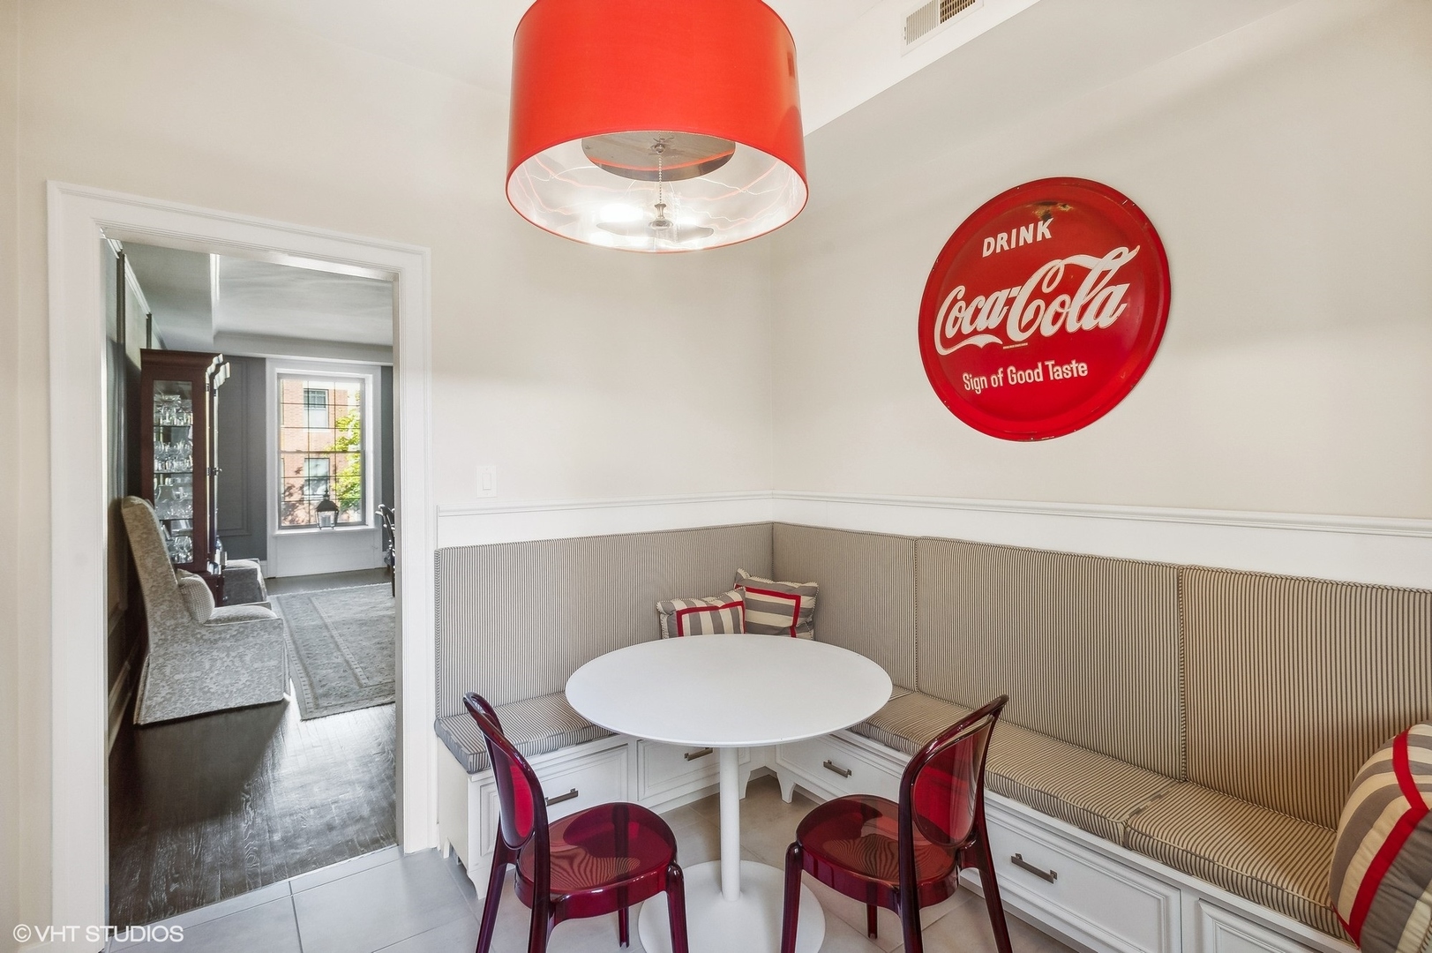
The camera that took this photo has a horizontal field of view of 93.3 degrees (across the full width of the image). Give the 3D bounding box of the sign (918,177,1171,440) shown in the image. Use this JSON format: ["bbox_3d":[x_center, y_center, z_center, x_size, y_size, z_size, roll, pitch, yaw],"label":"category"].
[{"bbox_3d":[1.084,-0.568,2.365,0.070,0.900,0.900,-3,2,-36],"label":"sign"}]

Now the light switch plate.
[{"bbox_3d":[-0.895,0.021,2.641,0.077,0.126,0.012,-1,1,-36],"label":"light switch plate"}]

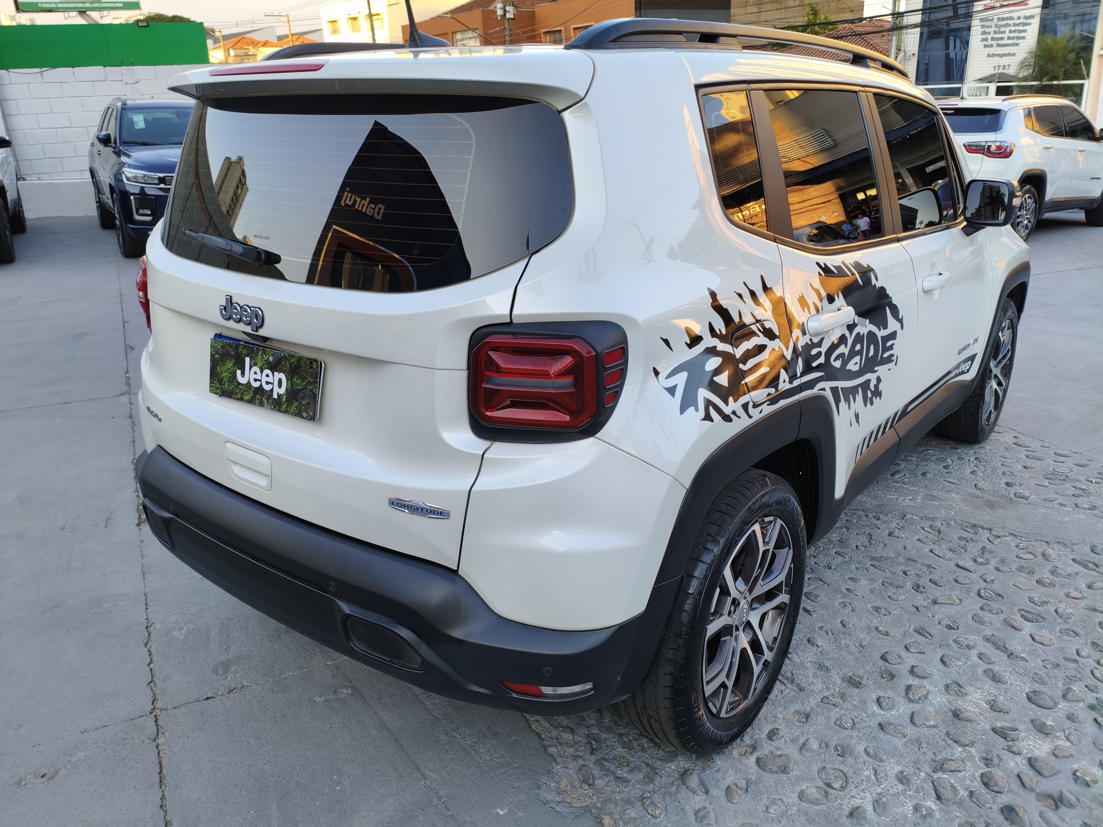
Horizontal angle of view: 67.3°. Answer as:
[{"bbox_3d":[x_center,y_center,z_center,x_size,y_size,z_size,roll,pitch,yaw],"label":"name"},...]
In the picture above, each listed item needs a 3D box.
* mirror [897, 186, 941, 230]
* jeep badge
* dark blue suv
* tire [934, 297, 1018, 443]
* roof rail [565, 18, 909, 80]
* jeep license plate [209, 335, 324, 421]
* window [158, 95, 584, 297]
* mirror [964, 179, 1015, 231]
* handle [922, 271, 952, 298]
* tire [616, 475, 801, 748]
[{"bbox_3d":[1.371,-0.776,3.108,0.170,0.160,0.110,14,24,40],"label":"mirror"},{"bbox_3d":[-0.664,-0.214,1.773,0.160,0.070,0.015,13,12,37],"label":"jeep badge"},{"bbox_3d":[-4.543,-3.003,10.189,1.900,1.680,4.720,-12,22,-29],"label":"dark blue suv"},{"bbox_3d":[2.017,-0.207,3.949,0.230,0.690,0.690,13,23,37],"label":"tire"},{"bbox_3d":[0.676,-1.003,2.310,0.065,0.100,2.060,13,23,37],"label":"roof rail"},{"bbox_3d":[-0.645,-0.080,1.837,0.415,0.134,0.020,13,12,37],"label":"jeep license plate"},{"bbox_3d":[-0.536,-0.500,1.854,1.370,0.420,0.110,13,-5,37],"label":"window"},{"bbox_3d":[1.544,-0.736,2.920,0.185,0.170,0.130,11,23,34],"label":"mirror"},{"bbox_3d":[1.278,-0.426,2.741,0.055,0.052,0.215,13,23,37],"label":"handle"},{"bbox_3d":[0.405,0.475,2.068,0.230,0.690,0.690,13,23,37],"label":"tire"}]

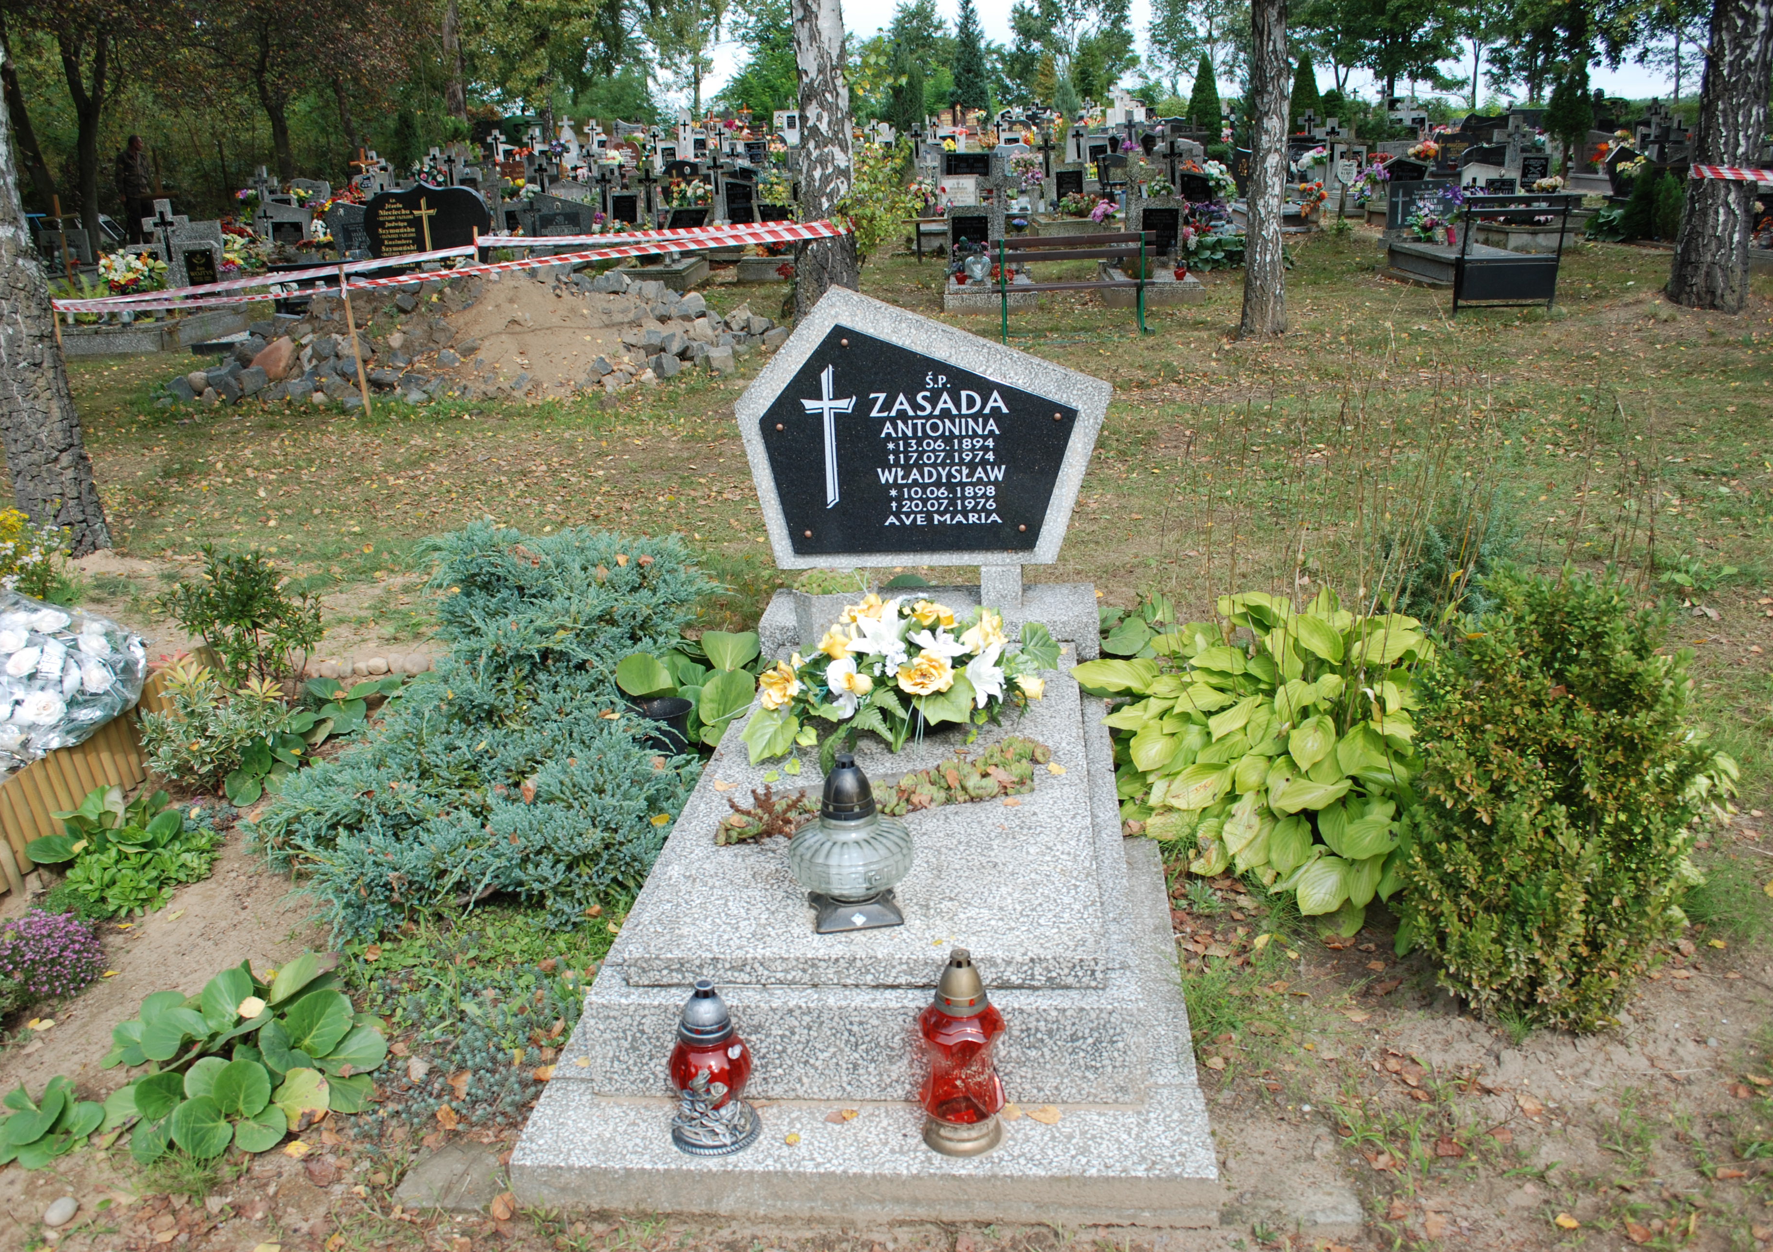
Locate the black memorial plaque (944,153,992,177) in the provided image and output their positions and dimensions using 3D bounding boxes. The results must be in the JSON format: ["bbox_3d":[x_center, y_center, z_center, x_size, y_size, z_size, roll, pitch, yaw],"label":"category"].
[{"bbox_3d":[0.950,-5.375,16.353,0.540,0.260,0.030,-1,20,6],"label":"black memorial plaque"}]

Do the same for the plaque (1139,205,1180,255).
[{"bbox_3d":[2.346,-3.414,12.039,0.300,0.390,0.030,-1,20,6],"label":"plaque"}]

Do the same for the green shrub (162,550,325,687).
[{"bbox_3d":[-2.006,-0.037,4.409,0.470,0.450,0.440,-13,22,-24],"label":"green shrub"}]

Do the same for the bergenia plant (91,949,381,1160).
[{"bbox_3d":[-1.142,0.741,2.513,0.470,0.190,0.350,-14,22,-27],"label":"bergenia plant"}]

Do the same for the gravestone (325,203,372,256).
[{"bbox_3d":[-5.351,-3.930,14.152,0.580,0.570,0.120,-1,20,6],"label":"gravestone"}]

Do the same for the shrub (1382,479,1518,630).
[{"bbox_3d":[1.733,-0.189,4.281,0.430,0.420,0.400,5,20,22],"label":"shrub"}]

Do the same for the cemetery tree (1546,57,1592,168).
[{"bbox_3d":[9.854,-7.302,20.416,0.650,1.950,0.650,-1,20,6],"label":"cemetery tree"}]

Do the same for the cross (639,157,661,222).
[{"bbox_3d":[-3.000,-5.508,17.800,0.260,0.660,0.060,-1,19,6],"label":"cross"}]

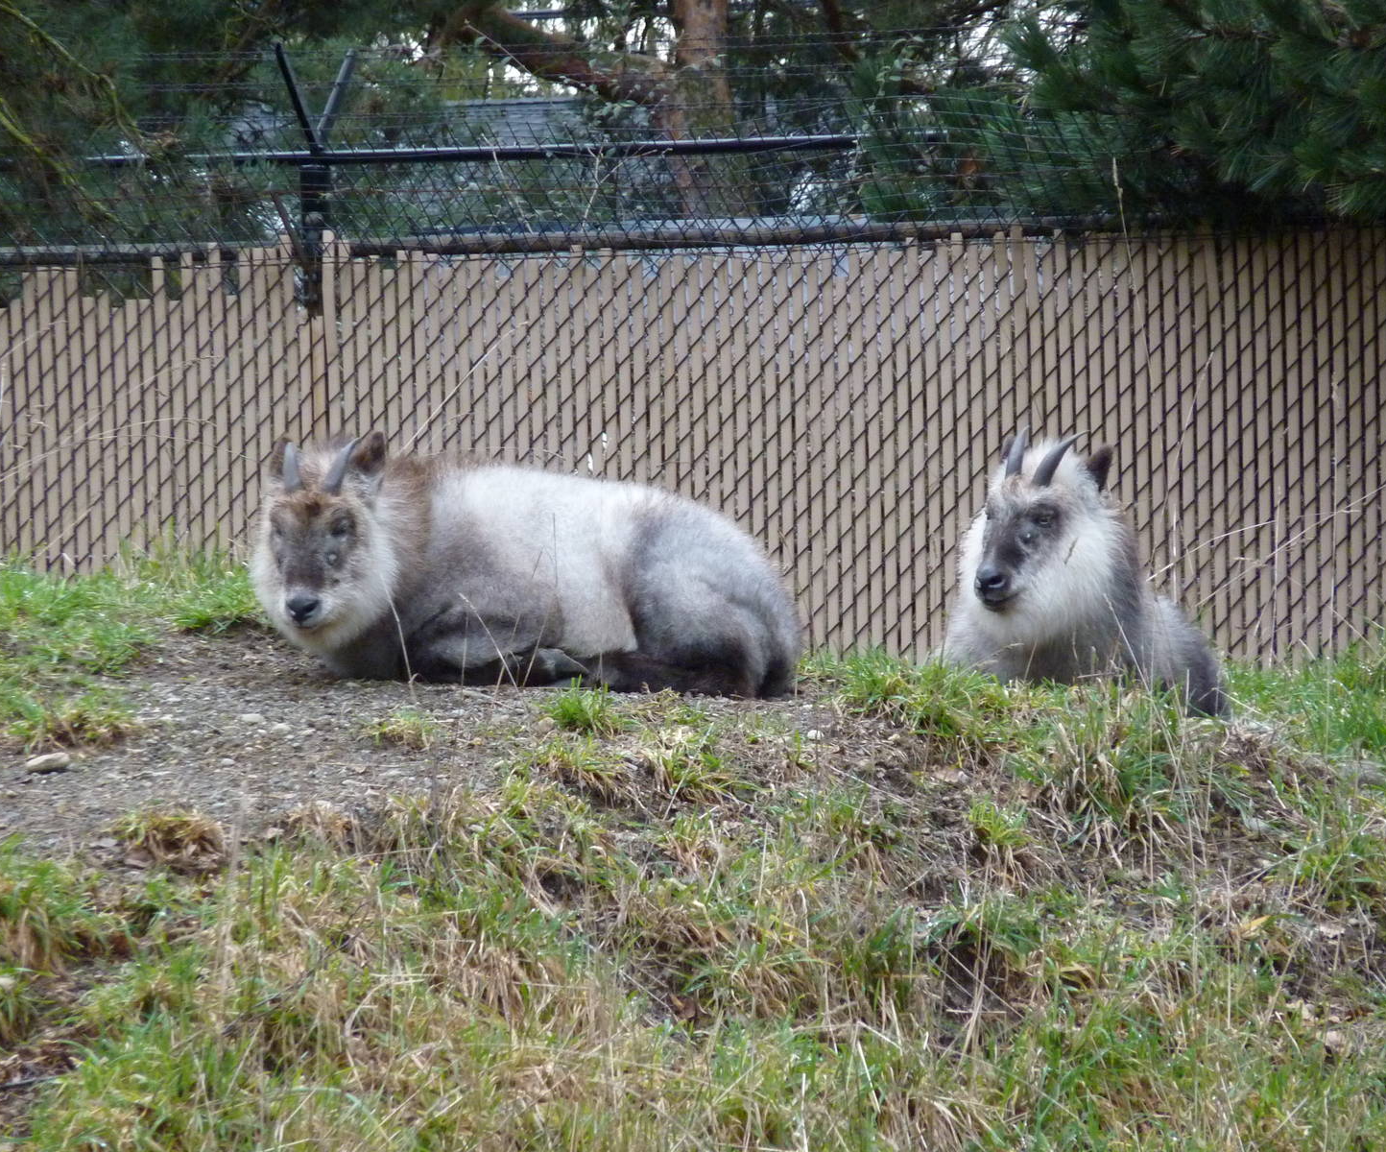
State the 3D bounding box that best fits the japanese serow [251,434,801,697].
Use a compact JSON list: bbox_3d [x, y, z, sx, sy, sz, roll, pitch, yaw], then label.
[{"bbox_3d":[-0.304,-0.020,24.200,0.970,0.465,0.460,0,-3,-7],"label":"japanese serow"}]

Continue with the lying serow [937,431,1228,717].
[{"bbox_3d":[0.718,-0.001,24.400,0.440,0.520,0.930,-1,-3,23],"label":"lying serow"}]

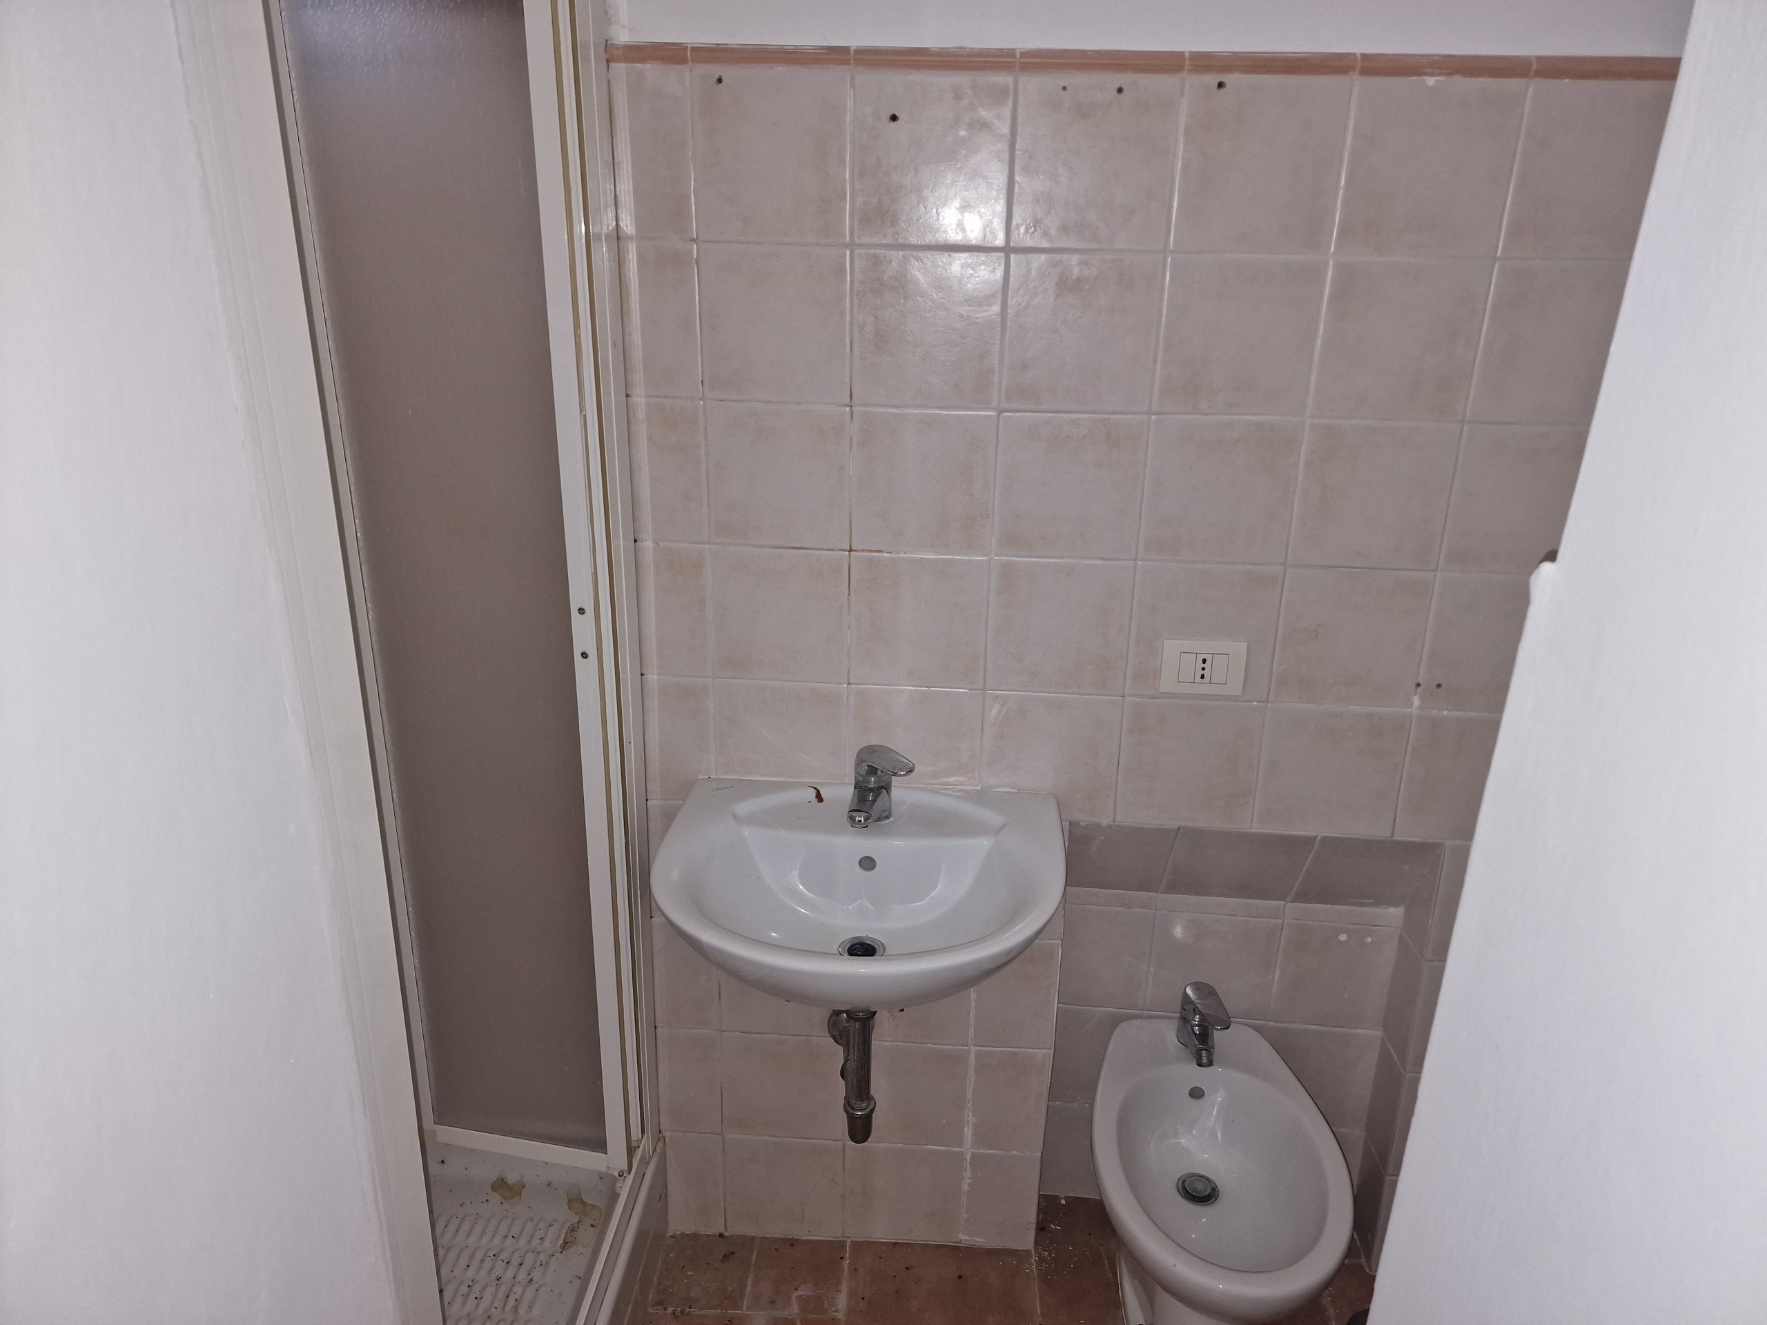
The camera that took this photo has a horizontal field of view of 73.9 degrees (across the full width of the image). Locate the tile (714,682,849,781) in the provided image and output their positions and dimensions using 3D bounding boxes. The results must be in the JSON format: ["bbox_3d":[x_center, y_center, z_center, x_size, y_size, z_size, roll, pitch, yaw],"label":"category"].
[{"bbox_3d":[-0.155,0.120,1.769,0.199,0.195,0.010,2,20,4],"label":"tile"}]

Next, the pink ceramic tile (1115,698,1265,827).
[{"bbox_3d":[0.450,0.149,1.719,0.200,0.200,0.012,2,19,3],"label":"pink ceramic tile"}]

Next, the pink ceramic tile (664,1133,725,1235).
[{"bbox_3d":[-0.323,0.892,2.028,0.100,0.200,0.009,2,18,3],"label":"pink ceramic tile"}]

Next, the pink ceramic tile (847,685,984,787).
[{"bbox_3d":[0.047,0.129,1.756,0.199,0.195,0.010,2,20,4],"label":"pink ceramic tile"}]

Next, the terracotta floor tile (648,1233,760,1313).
[{"bbox_3d":[-0.300,1.029,1.972,0.152,0.012,0.152,2,19,3],"label":"terracotta floor tile"}]

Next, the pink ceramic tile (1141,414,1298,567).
[{"bbox_3d":[0.458,-0.233,1.589,0.200,0.200,0.012,2,19,3],"label":"pink ceramic tile"}]

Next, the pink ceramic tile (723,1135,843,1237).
[{"bbox_3d":[-0.170,0.900,2.020,0.200,0.200,0.010,2,19,3],"label":"pink ceramic tile"}]

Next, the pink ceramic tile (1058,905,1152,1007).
[{"bbox_3d":[0.370,0.502,1.994,0.159,0.199,0.010,2,20,4],"label":"pink ceramic tile"}]

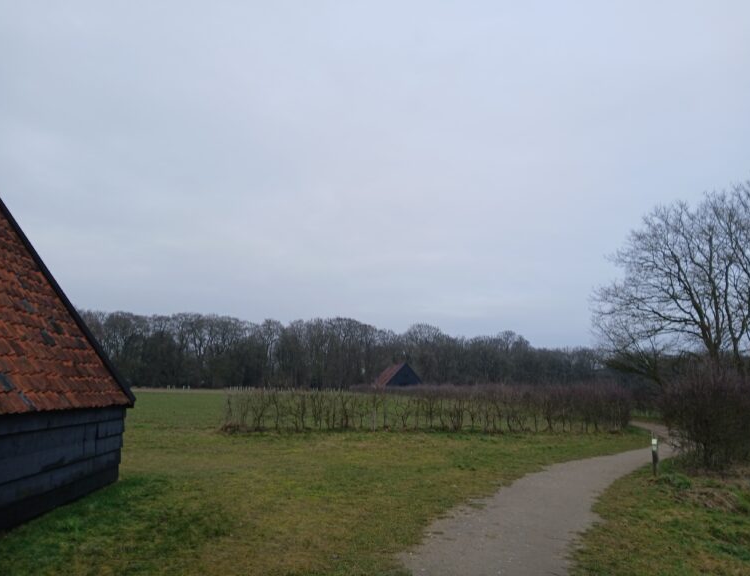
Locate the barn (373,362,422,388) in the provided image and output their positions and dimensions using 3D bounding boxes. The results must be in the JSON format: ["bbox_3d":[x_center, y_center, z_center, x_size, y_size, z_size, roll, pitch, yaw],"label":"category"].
[{"bbox_3d":[4.710,17.770,111.830,7.600,6.000,17.000,3,-10,-5],"label":"barn"}]

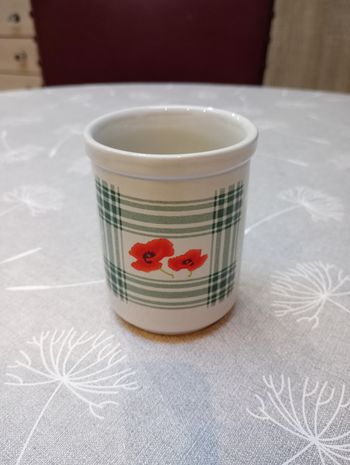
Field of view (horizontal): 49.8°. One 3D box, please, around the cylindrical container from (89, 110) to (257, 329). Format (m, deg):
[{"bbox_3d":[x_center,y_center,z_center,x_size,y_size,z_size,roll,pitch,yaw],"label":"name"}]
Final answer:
[{"bbox_3d":[-0.001,-0.008,0.211,0.084,0.104,0.084,-1,32,0],"label":"cylindrical container"}]

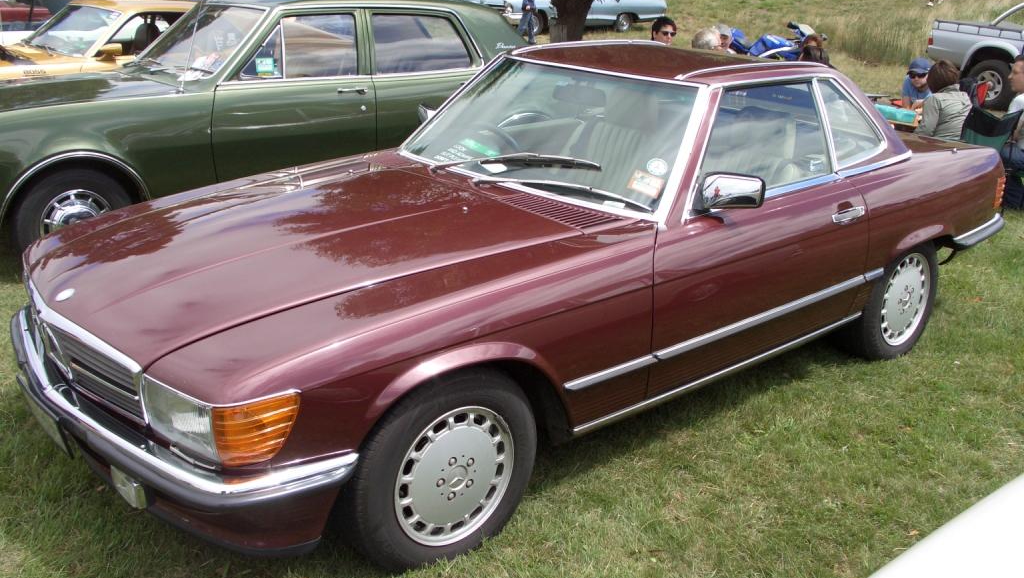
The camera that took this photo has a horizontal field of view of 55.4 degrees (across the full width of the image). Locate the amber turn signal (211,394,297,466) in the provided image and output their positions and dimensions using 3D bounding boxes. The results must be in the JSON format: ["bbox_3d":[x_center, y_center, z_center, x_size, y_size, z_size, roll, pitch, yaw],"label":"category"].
[{"bbox_3d":[-0.595,0.328,2.298,0.182,0.172,0.120,-14,24,-38],"label":"amber turn signal"}]

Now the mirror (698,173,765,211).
[{"bbox_3d":[0.718,-0.321,3.175,0.195,0.105,0.085,10,21,25],"label":"mirror"}]

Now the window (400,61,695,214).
[{"bbox_3d":[0.132,-0.645,3.736,1.380,0.100,0.550,21,69,46],"label":"window"}]

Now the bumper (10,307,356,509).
[{"bbox_3d":[-1.144,0.290,2.909,0.530,0.125,1.760,-14,24,-38],"label":"bumper"}]

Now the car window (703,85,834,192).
[{"bbox_3d":[0.868,-0.517,3.478,0.850,0.410,0.050,-14,1,-38],"label":"car window"}]

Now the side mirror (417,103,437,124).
[{"bbox_3d":[-0.392,-0.767,4.396,0.085,0.105,0.190,-8,21,-25],"label":"side mirror"}]

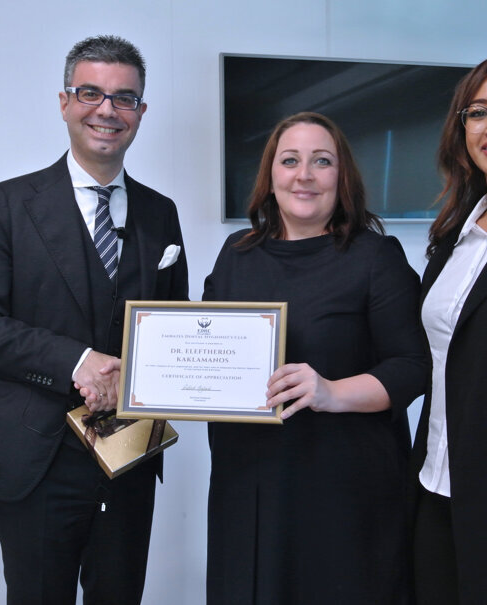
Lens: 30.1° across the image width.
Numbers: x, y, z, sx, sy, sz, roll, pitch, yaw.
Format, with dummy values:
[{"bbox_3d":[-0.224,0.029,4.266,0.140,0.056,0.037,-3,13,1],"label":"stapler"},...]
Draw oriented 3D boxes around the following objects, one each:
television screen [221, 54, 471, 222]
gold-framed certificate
[{"bbox_3d":[0.458,-0.639,3.633,1.122,0.649,0.060,-1,3,-14],"label":"television screen"},{"bbox_3d":[-0.075,0.110,1.694,0.311,0.226,0.018,1,-13,9],"label":"gold-framed certificate"}]

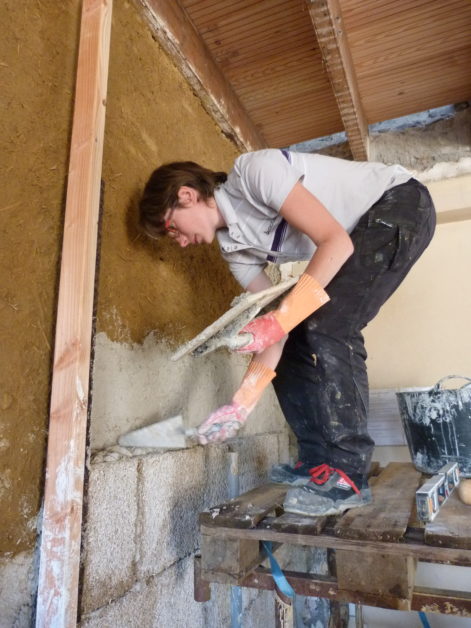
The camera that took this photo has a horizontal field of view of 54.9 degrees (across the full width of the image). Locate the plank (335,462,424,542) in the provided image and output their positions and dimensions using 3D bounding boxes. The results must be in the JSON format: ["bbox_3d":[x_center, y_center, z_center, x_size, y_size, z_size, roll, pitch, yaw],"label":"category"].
[{"bbox_3d":[0.520,0.571,1.477,0.138,0.023,1.150,-6,-12,23],"label":"plank"}]

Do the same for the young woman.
[{"bbox_3d":[0.191,0.025,1.472,0.970,1.060,0.500,0,-11,-8],"label":"young woman"}]

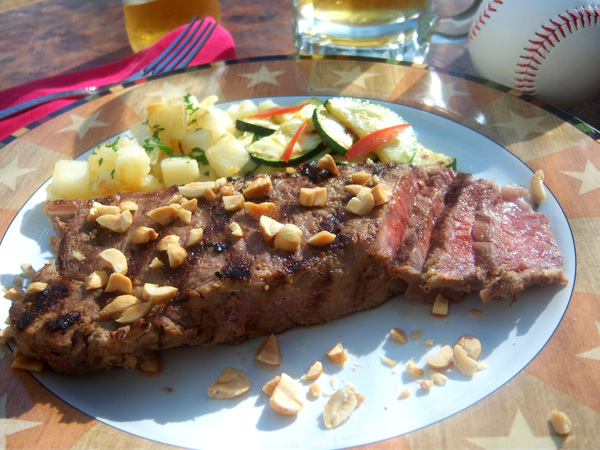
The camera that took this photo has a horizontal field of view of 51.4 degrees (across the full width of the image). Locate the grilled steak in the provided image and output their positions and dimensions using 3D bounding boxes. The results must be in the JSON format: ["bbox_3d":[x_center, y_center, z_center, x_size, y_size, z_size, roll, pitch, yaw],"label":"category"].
[{"bbox_3d":[0.003,0.007,0.211,0.186,0.029,0.061,-6,36,-5],"label":"grilled steak"}]

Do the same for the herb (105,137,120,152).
[{"bbox_3d":[-0.078,-0.033,0.259,0.007,0.006,0.006,-3,36,0],"label":"herb"}]

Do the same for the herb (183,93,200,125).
[{"bbox_3d":[-0.046,-0.050,0.267,0.008,0.011,0.009,-3,36,0],"label":"herb"}]

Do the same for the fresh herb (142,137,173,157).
[{"bbox_3d":[-0.058,-0.032,0.256,0.014,0.007,0.008,-3,36,0],"label":"fresh herb"}]

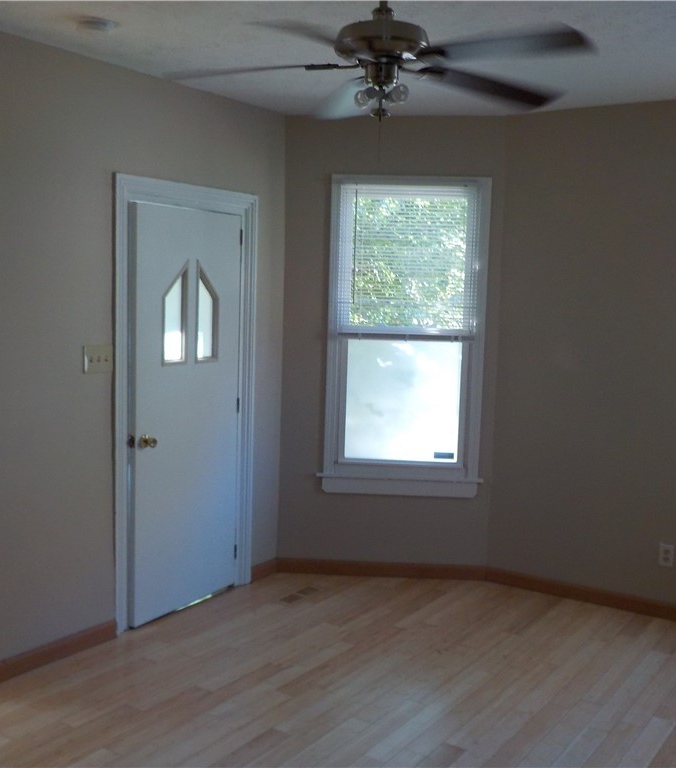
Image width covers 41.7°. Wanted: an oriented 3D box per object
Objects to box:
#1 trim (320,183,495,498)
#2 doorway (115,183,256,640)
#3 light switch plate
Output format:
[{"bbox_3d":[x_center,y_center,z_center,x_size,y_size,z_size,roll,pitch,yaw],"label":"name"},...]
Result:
[{"bbox_3d":[0.379,-0.255,5.035,0.943,1.799,0.110,2,6,4],"label":"trim"},{"bbox_3d":[-0.771,0.087,4.503,0.125,2.136,1.012,5,7,33],"label":"doorway"},{"bbox_3d":[-1.060,-0.107,3.955,0.012,0.115,0.163,5,7,33],"label":"light switch plate"}]

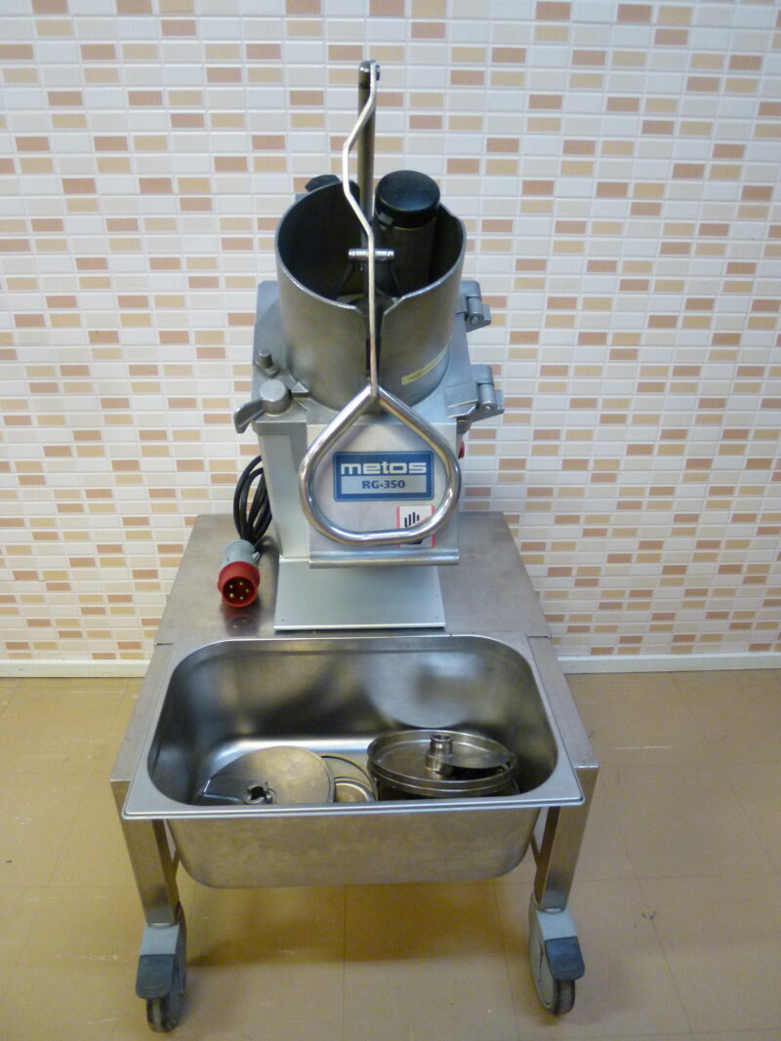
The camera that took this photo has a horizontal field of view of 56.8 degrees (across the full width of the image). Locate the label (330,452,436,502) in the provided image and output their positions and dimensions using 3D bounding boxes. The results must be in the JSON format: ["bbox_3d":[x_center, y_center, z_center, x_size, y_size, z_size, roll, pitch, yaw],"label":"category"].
[{"bbox_3d":[-0.009,-0.057,0.935,0.130,0.064,0.004,-1,3,-3],"label":"label"}]

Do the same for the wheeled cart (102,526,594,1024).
[{"bbox_3d":[-0.057,0.358,1.240,0.601,0.447,0.745,-1,30,-3],"label":"wheeled cart"}]

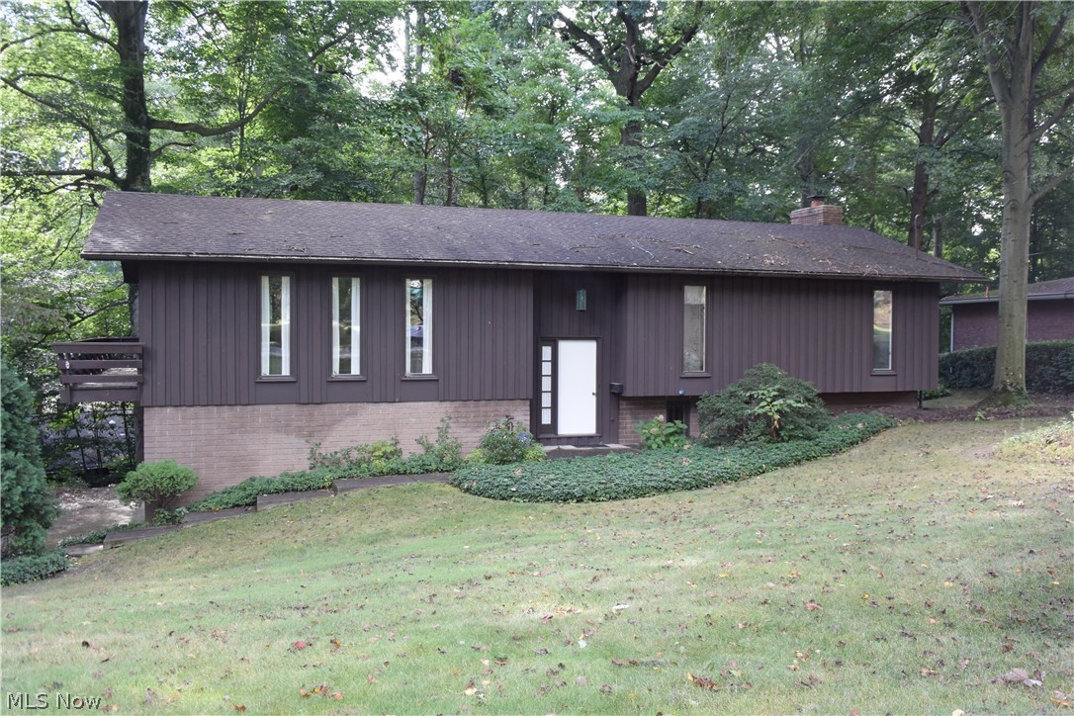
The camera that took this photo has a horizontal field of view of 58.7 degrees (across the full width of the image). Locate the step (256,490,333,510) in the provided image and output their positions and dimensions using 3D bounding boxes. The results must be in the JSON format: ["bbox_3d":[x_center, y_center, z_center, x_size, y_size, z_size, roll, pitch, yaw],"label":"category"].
[{"bbox_3d":[-3.967,2.428,15.875,1.250,0.205,0.740,0,2,-19],"label":"step"}]

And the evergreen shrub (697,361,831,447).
[{"bbox_3d":[4.776,0.923,20.170,2.850,1.710,2.250,0,2,-19],"label":"evergreen shrub"}]

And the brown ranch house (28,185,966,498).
[{"bbox_3d":[-0.381,-0.607,24.159,20.220,6.850,9.720,0,2,-19],"label":"brown ranch house"}]

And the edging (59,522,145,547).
[{"bbox_3d":[-7.072,2.911,15.535,1.200,0.250,0.450,0,2,-19],"label":"edging"}]

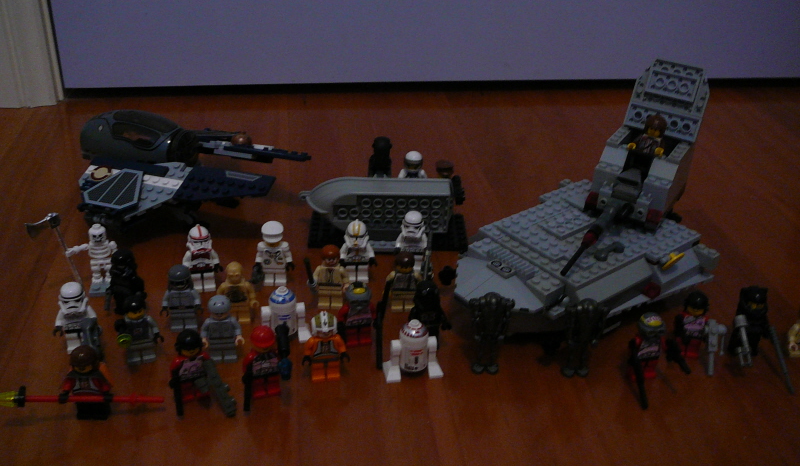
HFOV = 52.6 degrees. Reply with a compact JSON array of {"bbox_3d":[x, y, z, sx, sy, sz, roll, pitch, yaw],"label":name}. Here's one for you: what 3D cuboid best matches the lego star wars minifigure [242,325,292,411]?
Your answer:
[{"bbox_3d":[-0.071,0.070,0.425,0.027,0.042,0.025,-9,32,-19],"label":"lego star wars minifigure"}]

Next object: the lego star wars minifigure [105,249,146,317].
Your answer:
[{"bbox_3d":[-0.170,0.031,0.504,0.026,0.042,0.016,4,25,8],"label":"lego star wars minifigure"}]

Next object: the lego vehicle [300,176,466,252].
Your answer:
[{"bbox_3d":[-0.009,-0.021,0.579,0.119,0.046,0.050,1,30,-3],"label":"lego vehicle"}]

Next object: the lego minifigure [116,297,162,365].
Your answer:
[{"bbox_3d":[-0.143,0.054,0.444,0.025,0.042,0.019,-7,30,-16],"label":"lego minifigure"}]

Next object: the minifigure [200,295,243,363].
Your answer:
[{"bbox_3d":[-0.101,0.054,0.458,0.025,0.042,0.015,0,25,0],"label":"minifigure"}]

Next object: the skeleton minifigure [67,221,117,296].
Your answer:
[{"bbox_3d":[-0.190,0.017,0.498,0.032,0.044,0.015,-1,29,-5],"label":"skeleton minifigure"}]

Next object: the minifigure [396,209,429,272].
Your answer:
[{"bbox_3d":[0.009,0.007,0.557,0.025,0.043,0.016,4,25,8],"label":"minifigure"}]

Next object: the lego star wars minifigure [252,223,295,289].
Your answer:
[{"bbox_3d":[-0.081,0.014,0.510,0.028,0.043,0.017,-1,29,-5],"label":"lego star wars minifigure"}]

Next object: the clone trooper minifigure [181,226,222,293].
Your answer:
[{"bbox_3d":[-0.131,0.018,0.531,0.026,0.043,0.015,-5,25,-11],"label":"clone trooper minifigure"}]

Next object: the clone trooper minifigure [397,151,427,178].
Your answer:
[{"bbox_3d":[0.009,-0.043,0.624,0.025,0.042,0.015,1,29,-3],"label":"clone trooper minifigure"}]

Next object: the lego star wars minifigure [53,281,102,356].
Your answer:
[{"bbox_3d":[-0.184,0.049,0.464,0.028,0.043,0.017,-5,26,-12],"label":"lego star wars minifigure"}]

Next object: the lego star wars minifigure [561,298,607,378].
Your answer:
[{"bbox_3d":[0.100,0.058,0.446,0.025,0.047,0.015,3,25,5],"label":"lego star wars minifigure"}]

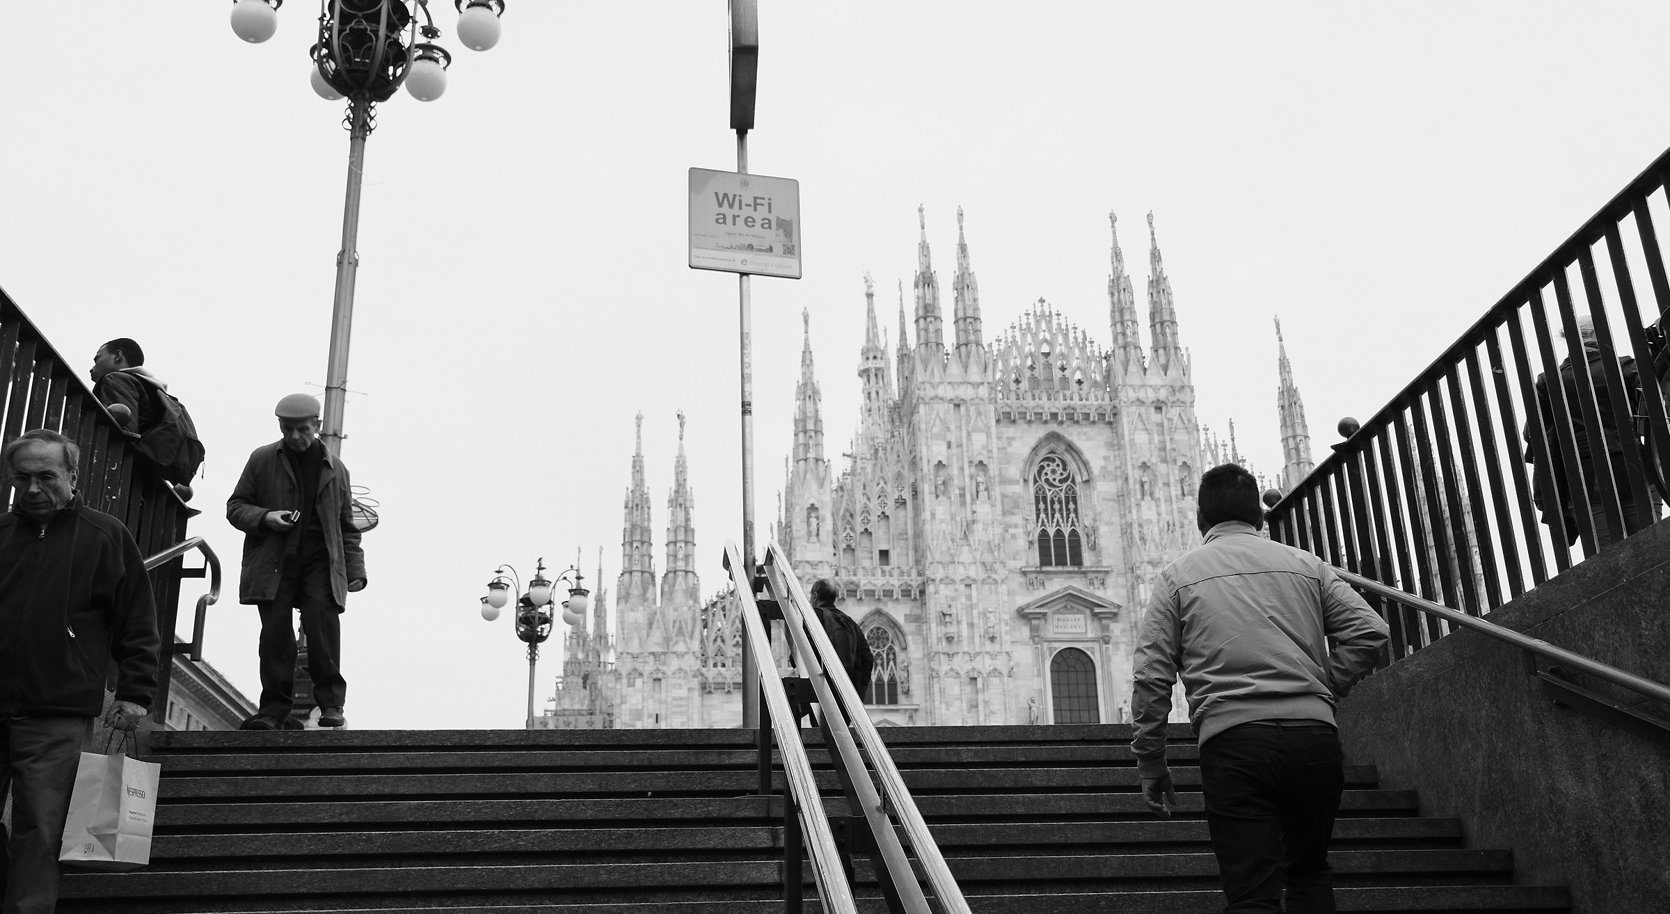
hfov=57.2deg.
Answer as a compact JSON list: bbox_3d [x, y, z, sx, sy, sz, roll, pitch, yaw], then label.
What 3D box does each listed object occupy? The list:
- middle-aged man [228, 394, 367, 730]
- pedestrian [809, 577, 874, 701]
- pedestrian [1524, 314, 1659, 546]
[{"bbox_3d":[-2.419,0.474,6.981,0.620,1.662,0.460,5,-22,-18],"label":"middle-aged man"},{"bbox_3d":[0.016,1.629,10.202,0.520,1.690,0.400,13,-26,-34],"label":"pedestrian"},{"bbox_3d":[3.432,0.145,6.702,0.560,1.700,0.420,-9,-23,19],"label":"pedestrian"}]

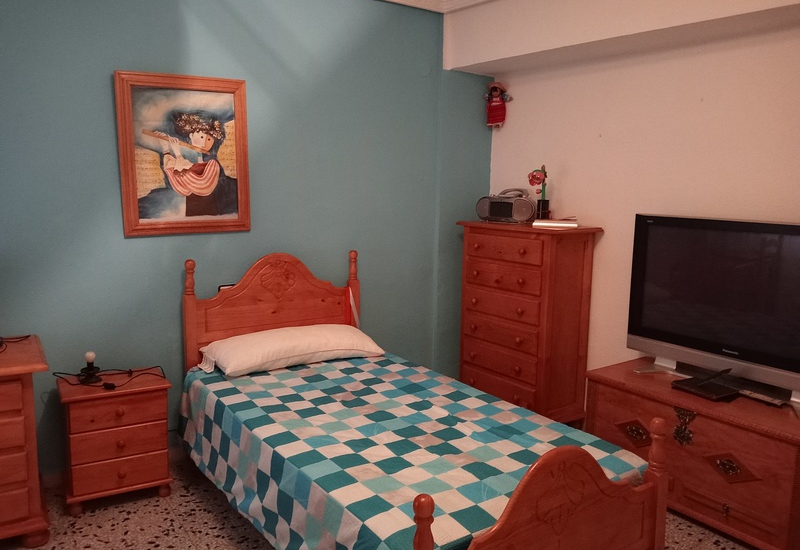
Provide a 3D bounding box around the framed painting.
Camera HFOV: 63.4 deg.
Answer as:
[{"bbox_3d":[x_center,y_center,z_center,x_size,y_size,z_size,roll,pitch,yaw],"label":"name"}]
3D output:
[{"bbox_3d":[-1.047,-0.581,3.205,0.642,0.774,0.028,-5,10,-36],"label":"framed painting"}]

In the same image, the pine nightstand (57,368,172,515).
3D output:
[{"bbox_3d":[-1.289,0.741,2.943,0.440,0.518,0.327,-4,9,-31],"label":"pine nightstand"}]

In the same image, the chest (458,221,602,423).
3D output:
[{"bbox_3d":[0.756,0.282,4.008,0.383,1.179,0.795,-5,10,-36],"label":"chest"}]

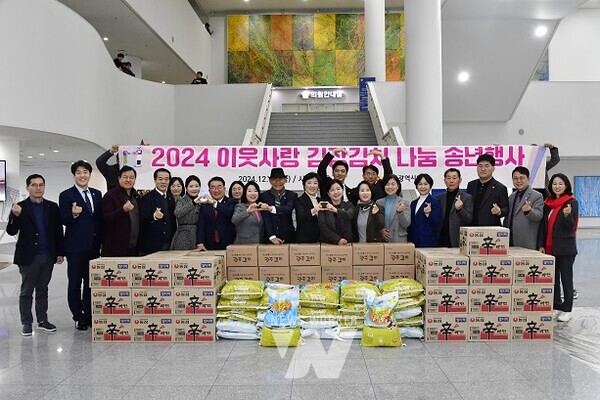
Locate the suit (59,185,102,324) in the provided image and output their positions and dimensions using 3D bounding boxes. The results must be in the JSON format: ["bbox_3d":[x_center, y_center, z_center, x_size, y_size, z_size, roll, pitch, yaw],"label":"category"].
[{"bbox_3d":[-2.330,0.571,5.660,0.470,1.450,0.300,-1,1,-32],"label":"suit"}]

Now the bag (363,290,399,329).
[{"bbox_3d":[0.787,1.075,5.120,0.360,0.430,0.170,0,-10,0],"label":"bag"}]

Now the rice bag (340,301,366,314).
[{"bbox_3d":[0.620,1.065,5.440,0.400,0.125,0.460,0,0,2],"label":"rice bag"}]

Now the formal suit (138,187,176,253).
[{"bbox_3d":[-1.657,0.260,6.200,0.500,0.780,0.300,0,0,-7],"label":"formal suit"}]

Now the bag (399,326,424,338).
[{"bbox_3d":[1.034,1.308,5.460,0.410,0.115,0.470,0,1,2],"label":"bag"}]

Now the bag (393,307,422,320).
[{"bbox_3d":[1.019,1.116,5.460,0.410,0.120,0.470,-5,1,2],"label":"bag"}]

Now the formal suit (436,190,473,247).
[{"bbox_3d":[1.834,0.589,6.350,0.490,1.400,0.310,0,1,30],"label":"formal suit"}]

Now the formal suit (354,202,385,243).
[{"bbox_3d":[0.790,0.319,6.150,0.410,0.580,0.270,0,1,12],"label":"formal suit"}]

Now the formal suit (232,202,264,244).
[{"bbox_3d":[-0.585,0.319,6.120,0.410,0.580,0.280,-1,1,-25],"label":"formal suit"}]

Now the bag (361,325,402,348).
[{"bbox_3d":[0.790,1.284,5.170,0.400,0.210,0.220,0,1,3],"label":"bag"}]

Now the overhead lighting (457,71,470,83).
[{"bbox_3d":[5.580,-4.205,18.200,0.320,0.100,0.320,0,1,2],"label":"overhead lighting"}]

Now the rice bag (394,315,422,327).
[{"bbox_3d":[1.062,1.196,5.500,0.400,0.130,0.420,0,1,0],"label":"rice bag"}]

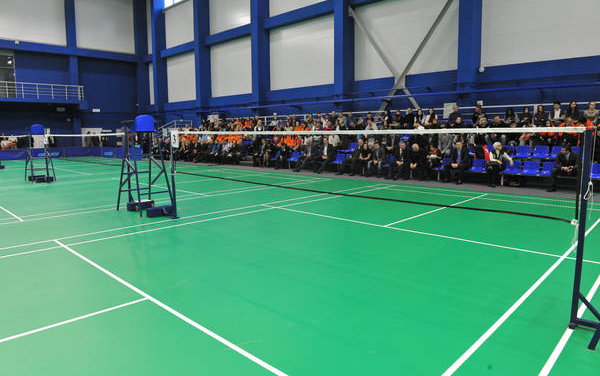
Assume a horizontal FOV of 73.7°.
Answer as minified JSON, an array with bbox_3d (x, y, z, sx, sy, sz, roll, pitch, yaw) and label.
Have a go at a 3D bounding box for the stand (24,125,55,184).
[{"bbox_3d":[-9.159,-1.213,13.981,1.090,1.930,0.780,7,11,44],"label":"stand"}]

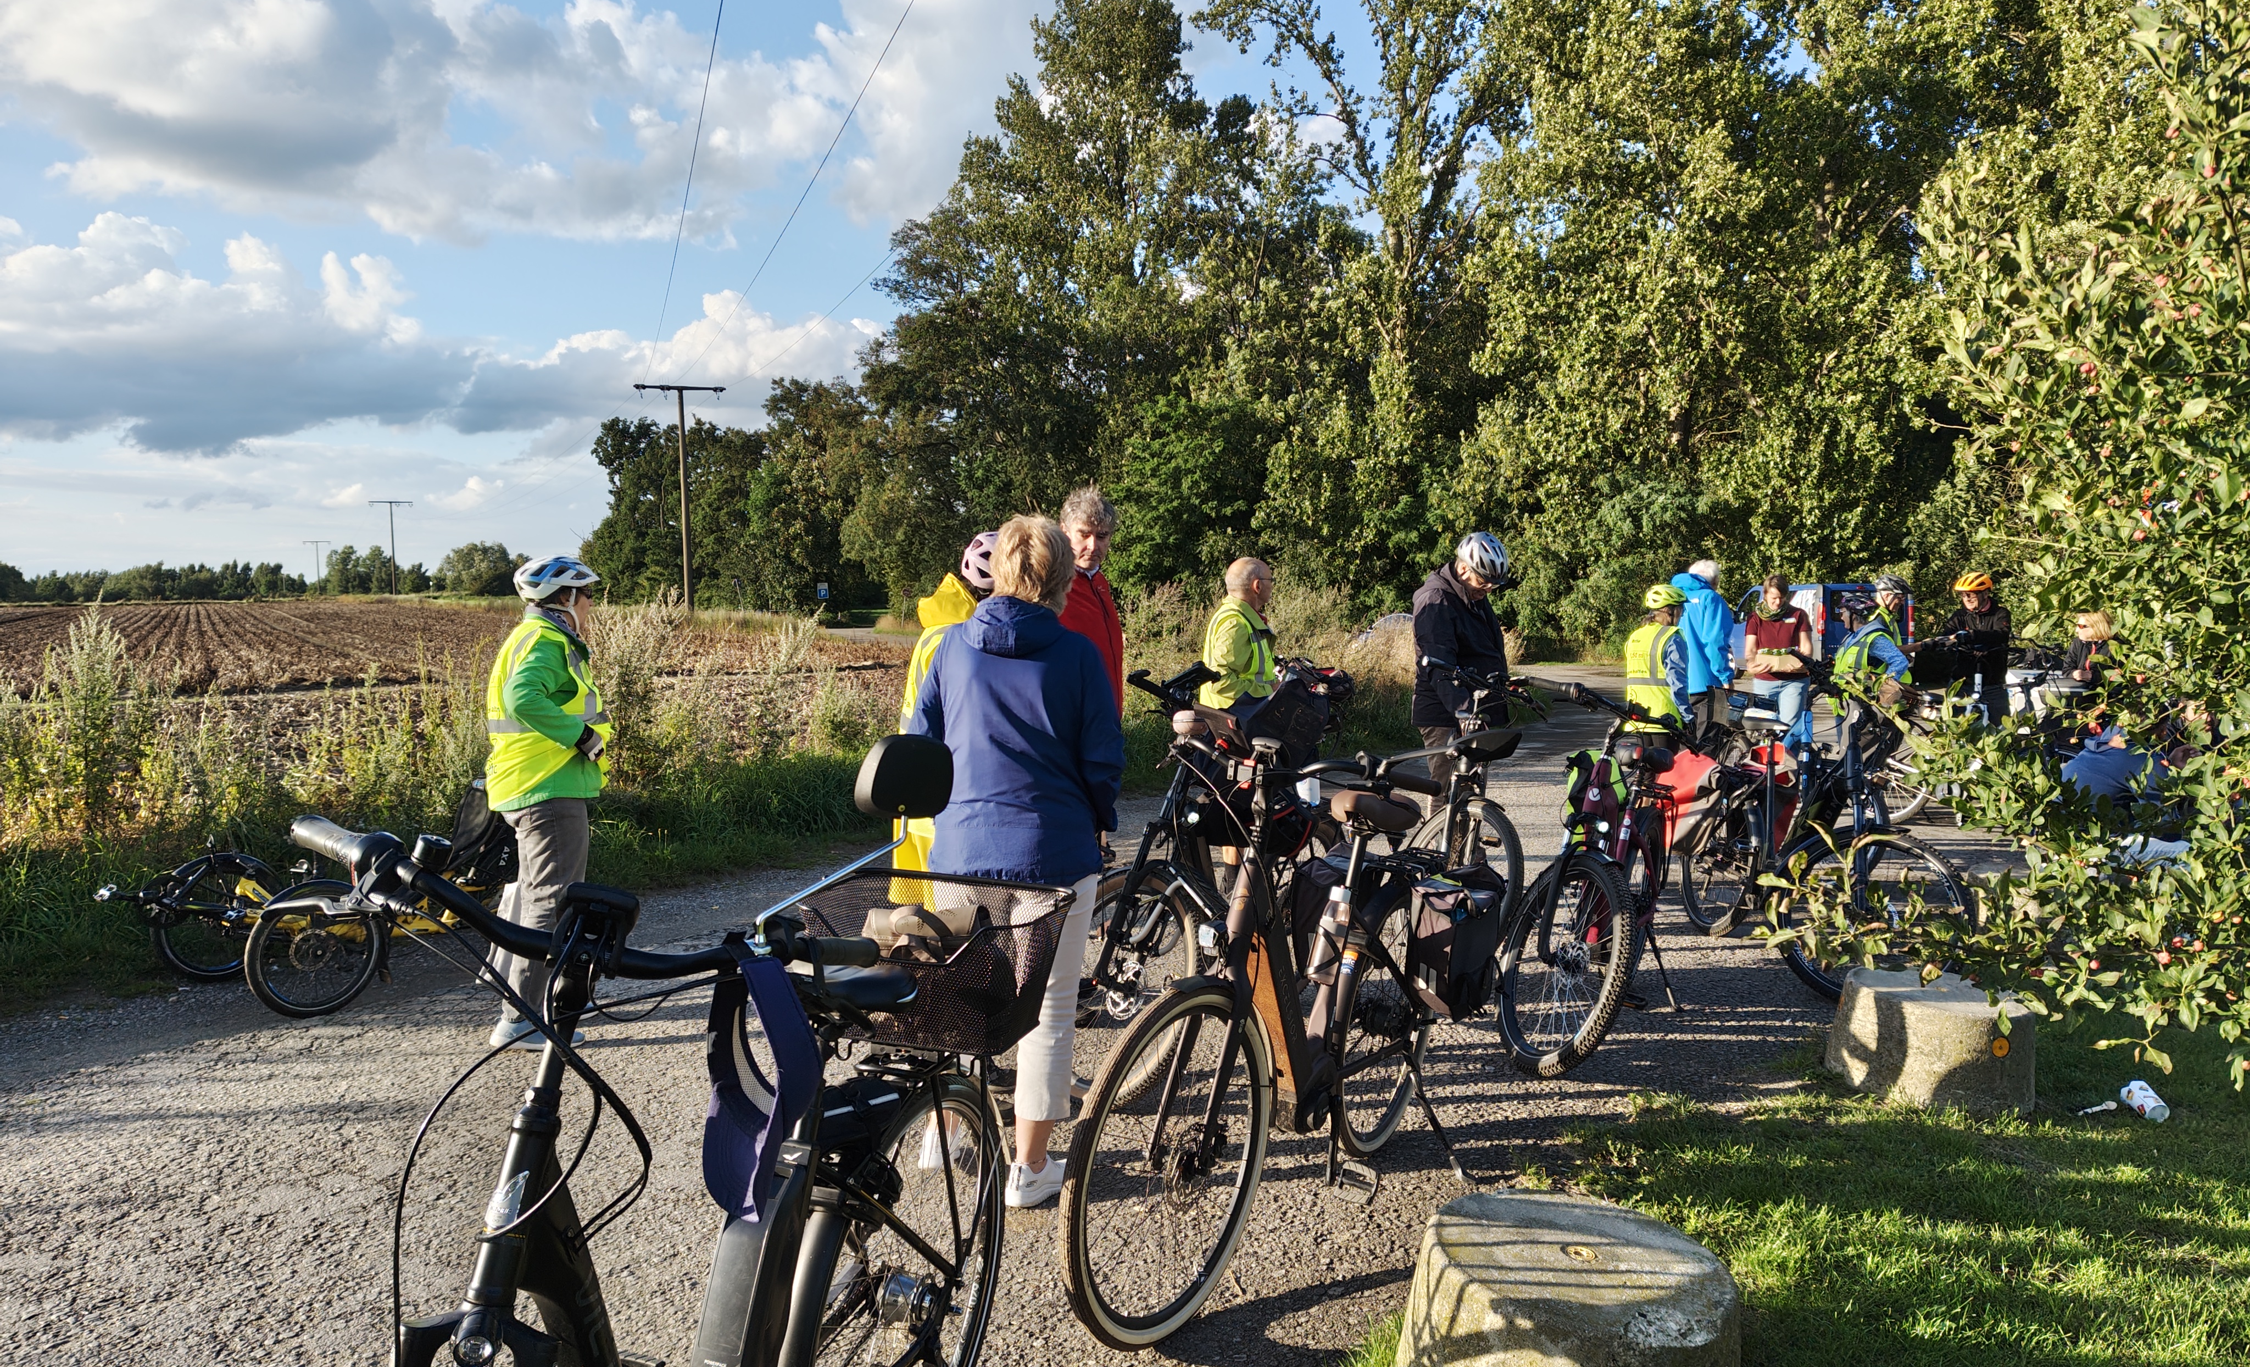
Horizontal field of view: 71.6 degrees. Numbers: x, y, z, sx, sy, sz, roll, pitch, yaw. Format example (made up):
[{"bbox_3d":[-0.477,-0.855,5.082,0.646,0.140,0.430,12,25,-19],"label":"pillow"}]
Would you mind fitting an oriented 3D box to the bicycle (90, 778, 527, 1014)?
[{"bbox_3d":[-3.132,0.824,6.333,0.880,0.780,1.850,2,4,42],"label":"bicycle"}]

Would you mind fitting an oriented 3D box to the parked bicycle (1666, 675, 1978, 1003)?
[{"bbox_3d":[2.690,0.555,6.300,0.650,1.130,1.760,-1,3,-7],"label":"parked bicycle"}]

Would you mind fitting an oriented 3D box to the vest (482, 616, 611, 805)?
[{"bbox_3d":[-1.985,0.100,5.340,0.380,0.660,0.430,-1,3,-7],"label":"vest"}]

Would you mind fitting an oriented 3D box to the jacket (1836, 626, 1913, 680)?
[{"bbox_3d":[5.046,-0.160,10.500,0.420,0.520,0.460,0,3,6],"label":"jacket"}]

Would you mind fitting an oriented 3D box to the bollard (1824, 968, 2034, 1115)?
[{"bbox_3d":[2.526,1.115,4.880,0.590,0.340,0.590,1,4,27],"label":"bollard"}]

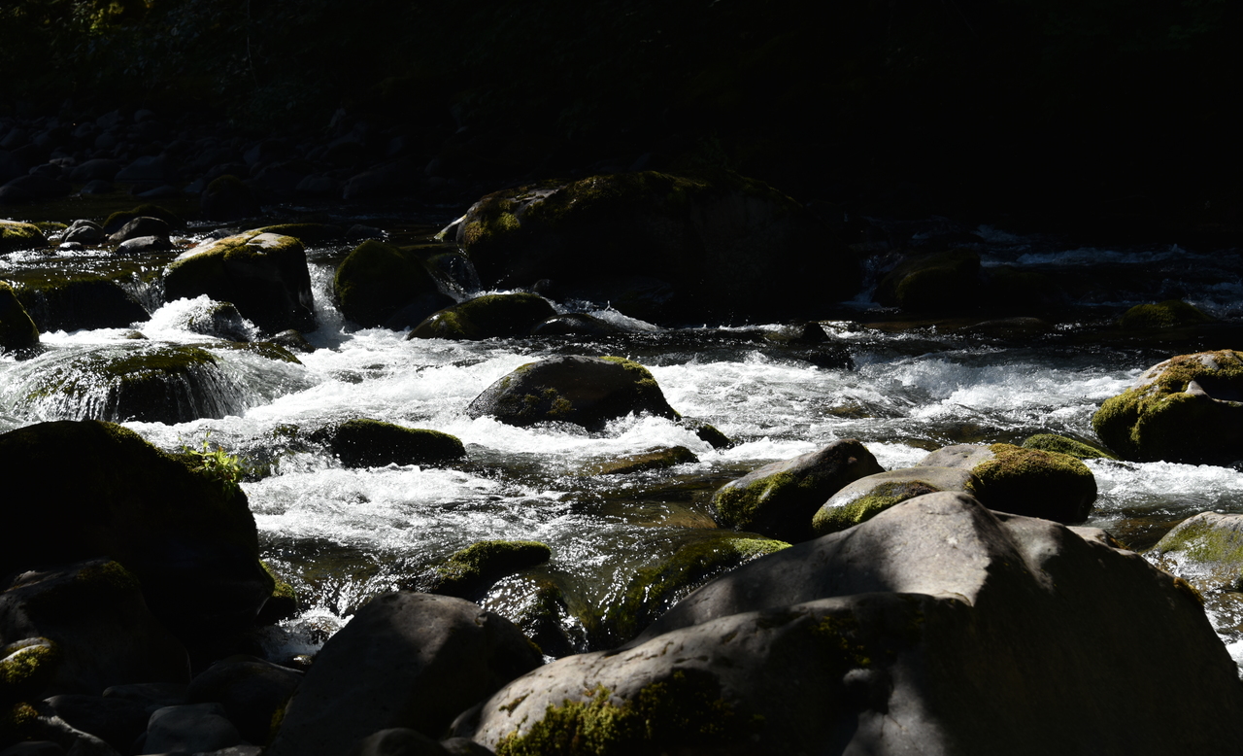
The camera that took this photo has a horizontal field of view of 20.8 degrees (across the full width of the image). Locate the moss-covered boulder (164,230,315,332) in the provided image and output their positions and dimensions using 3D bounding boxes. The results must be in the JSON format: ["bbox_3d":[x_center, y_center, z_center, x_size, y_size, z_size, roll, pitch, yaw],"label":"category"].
[{"bbox_3d":[-2.281,-0.571,20.200,0.904,0.585,0.769,0,8,0],"label":"moss-covered boulder"}]

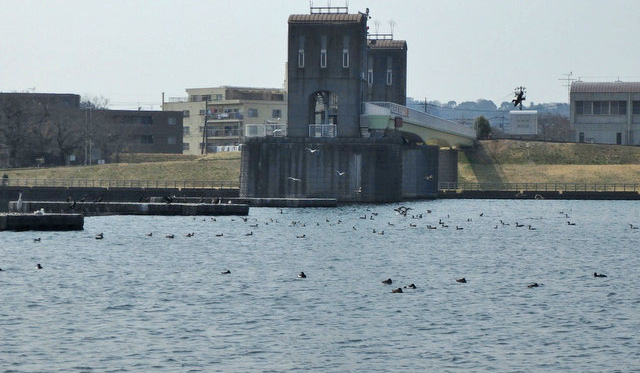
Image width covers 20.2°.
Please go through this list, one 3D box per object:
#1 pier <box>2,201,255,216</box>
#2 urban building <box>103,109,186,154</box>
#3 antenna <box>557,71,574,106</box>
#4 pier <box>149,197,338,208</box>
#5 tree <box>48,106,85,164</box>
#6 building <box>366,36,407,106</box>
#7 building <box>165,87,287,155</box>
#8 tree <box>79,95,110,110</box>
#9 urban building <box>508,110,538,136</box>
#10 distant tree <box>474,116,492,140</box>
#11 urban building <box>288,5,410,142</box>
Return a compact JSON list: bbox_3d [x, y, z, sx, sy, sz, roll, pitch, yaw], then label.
[{"bbox_3d":[-12.120,1.467,113.000,15.300,0.850,2.000,0,0,-21],"label":"pier"},{"bbox_3d":[-27.351,-8.121,275.000,12.800,6.600,7.500,0,0,-25],"label":"urban building"},{"bbox_3d":[37.283,-14.853,272.000,2.600,5.000,1.300,0,0,0],"label":"antenna"},{"bbox_3d":[-6.521,1.397,151.000,16.200,0.750,2.000,0,0,-21],"label":"pier"},{"bbox_3d":[-36.725,-7.533,260.000,5.300,8.700,5.000,0,0,0],"label":"tree"},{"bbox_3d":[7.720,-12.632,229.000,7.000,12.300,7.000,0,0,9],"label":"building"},{"bbox_3d":[-15.601,-10.912,306.000,11.500,12.000,20.000,0,0,-44],"label":"building"},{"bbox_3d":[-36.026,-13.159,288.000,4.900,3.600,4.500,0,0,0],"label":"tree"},{"bbox_3d":[29.298,-9.057,258.000,3.900,3.700,2.600,0,0,0],"label":"urban building"},{"bbox_3d":[22.958,-8.144,252.000,2.500,3.400,2.500,0,0,0],"label":"distant tree"},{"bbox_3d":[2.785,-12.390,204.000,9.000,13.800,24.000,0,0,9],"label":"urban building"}]

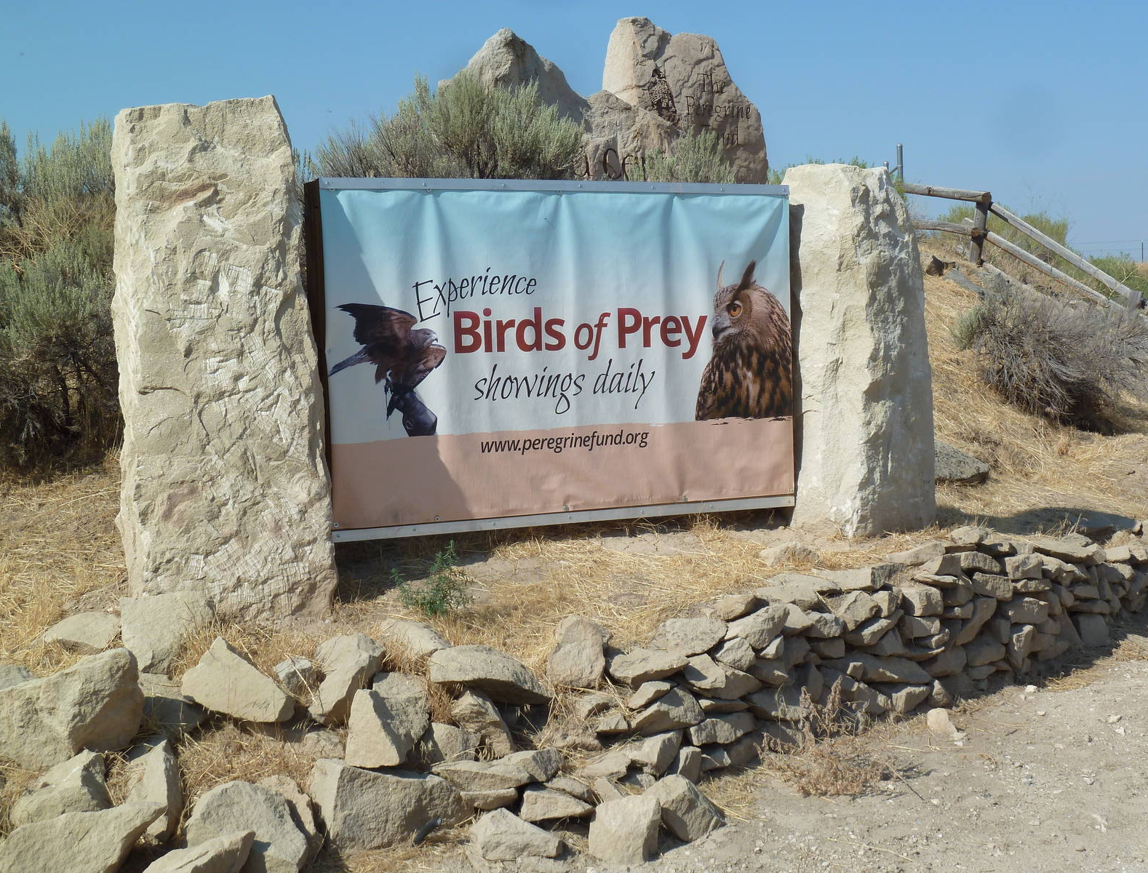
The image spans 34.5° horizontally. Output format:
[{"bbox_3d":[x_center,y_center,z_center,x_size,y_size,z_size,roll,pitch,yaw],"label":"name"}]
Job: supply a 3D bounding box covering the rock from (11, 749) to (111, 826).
[{"bbox_3d":[-1.621,1.112,5.850,0.290,0.190,0.220,-3,4,-20],"label":"rock"}]

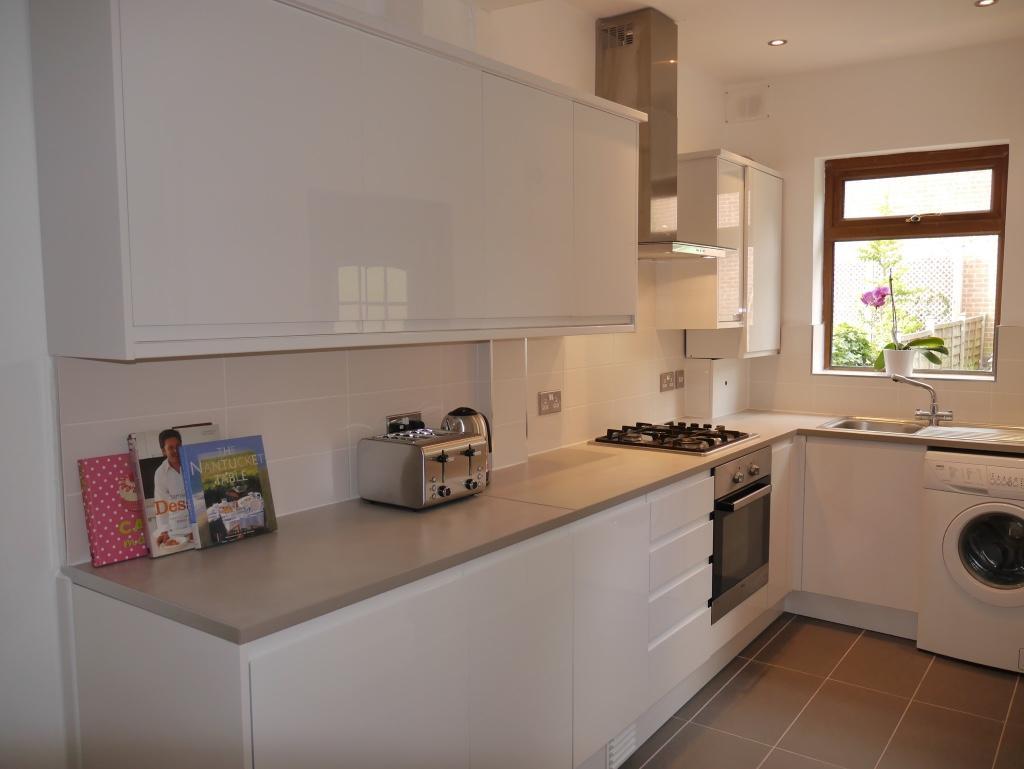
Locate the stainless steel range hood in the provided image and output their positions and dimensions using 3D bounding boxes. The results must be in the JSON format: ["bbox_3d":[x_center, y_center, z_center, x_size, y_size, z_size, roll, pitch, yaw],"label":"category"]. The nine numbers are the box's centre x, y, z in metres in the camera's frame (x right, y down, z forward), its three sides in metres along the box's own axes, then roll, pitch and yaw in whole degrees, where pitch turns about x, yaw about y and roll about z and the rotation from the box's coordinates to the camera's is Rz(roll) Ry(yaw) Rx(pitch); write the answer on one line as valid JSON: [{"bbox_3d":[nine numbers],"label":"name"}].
[{"bbox_3d":[0.572,-0.971,3.252,0.460,0.935,0.575,3,6,37],"label":"stainless steel range hood"}]

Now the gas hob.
[{"bbox_3d":[0.676,0.205,3.408,0.510,0.050,0.595,3,6,36],"label":"gas hob"}]

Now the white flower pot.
[{"bbox_3d":[1.847,-0.099,3.958,0.137,0.128,0.137,3,6,36],"label":"white flower pot"}]

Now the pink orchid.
[{"bbox_3d":[1.824,-0.437,4.160,0.090,0.110,0.120,-5,6,-40],"label":"pink orchid"}]

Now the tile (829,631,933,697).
[{"bbox_3d":[1.526,1.134,3.373,0.300,0.010,0.600,3,6,36],"label":"tile"}]

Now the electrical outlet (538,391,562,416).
[{"bbox_3d":[0.152,0.069,3.153,0.012,0.086,0.146,3,6,37],"label":"electrical outlet"}]

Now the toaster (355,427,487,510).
[{"bbox_3d":[-0.249,0.231,2.372,0.262,0.178,0.270,3,6,38],"label":"toaster"}]

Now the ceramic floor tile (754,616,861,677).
[{"bbox_3d":[1.294,1.130,3.586,0.300,0.010,0.603,3,6,36],"label":"ceramic floor tile"}]

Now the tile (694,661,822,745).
[{"bbox_3d":[0.934,1.177,3.091,0.300,0.010,0.615,3,6,36],"label":"tile"}]

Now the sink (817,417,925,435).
[{"bbox_3d":[1.654,0.269,3.786,0.400,0.170,0.420,3,6,36],"label":"sink"}]

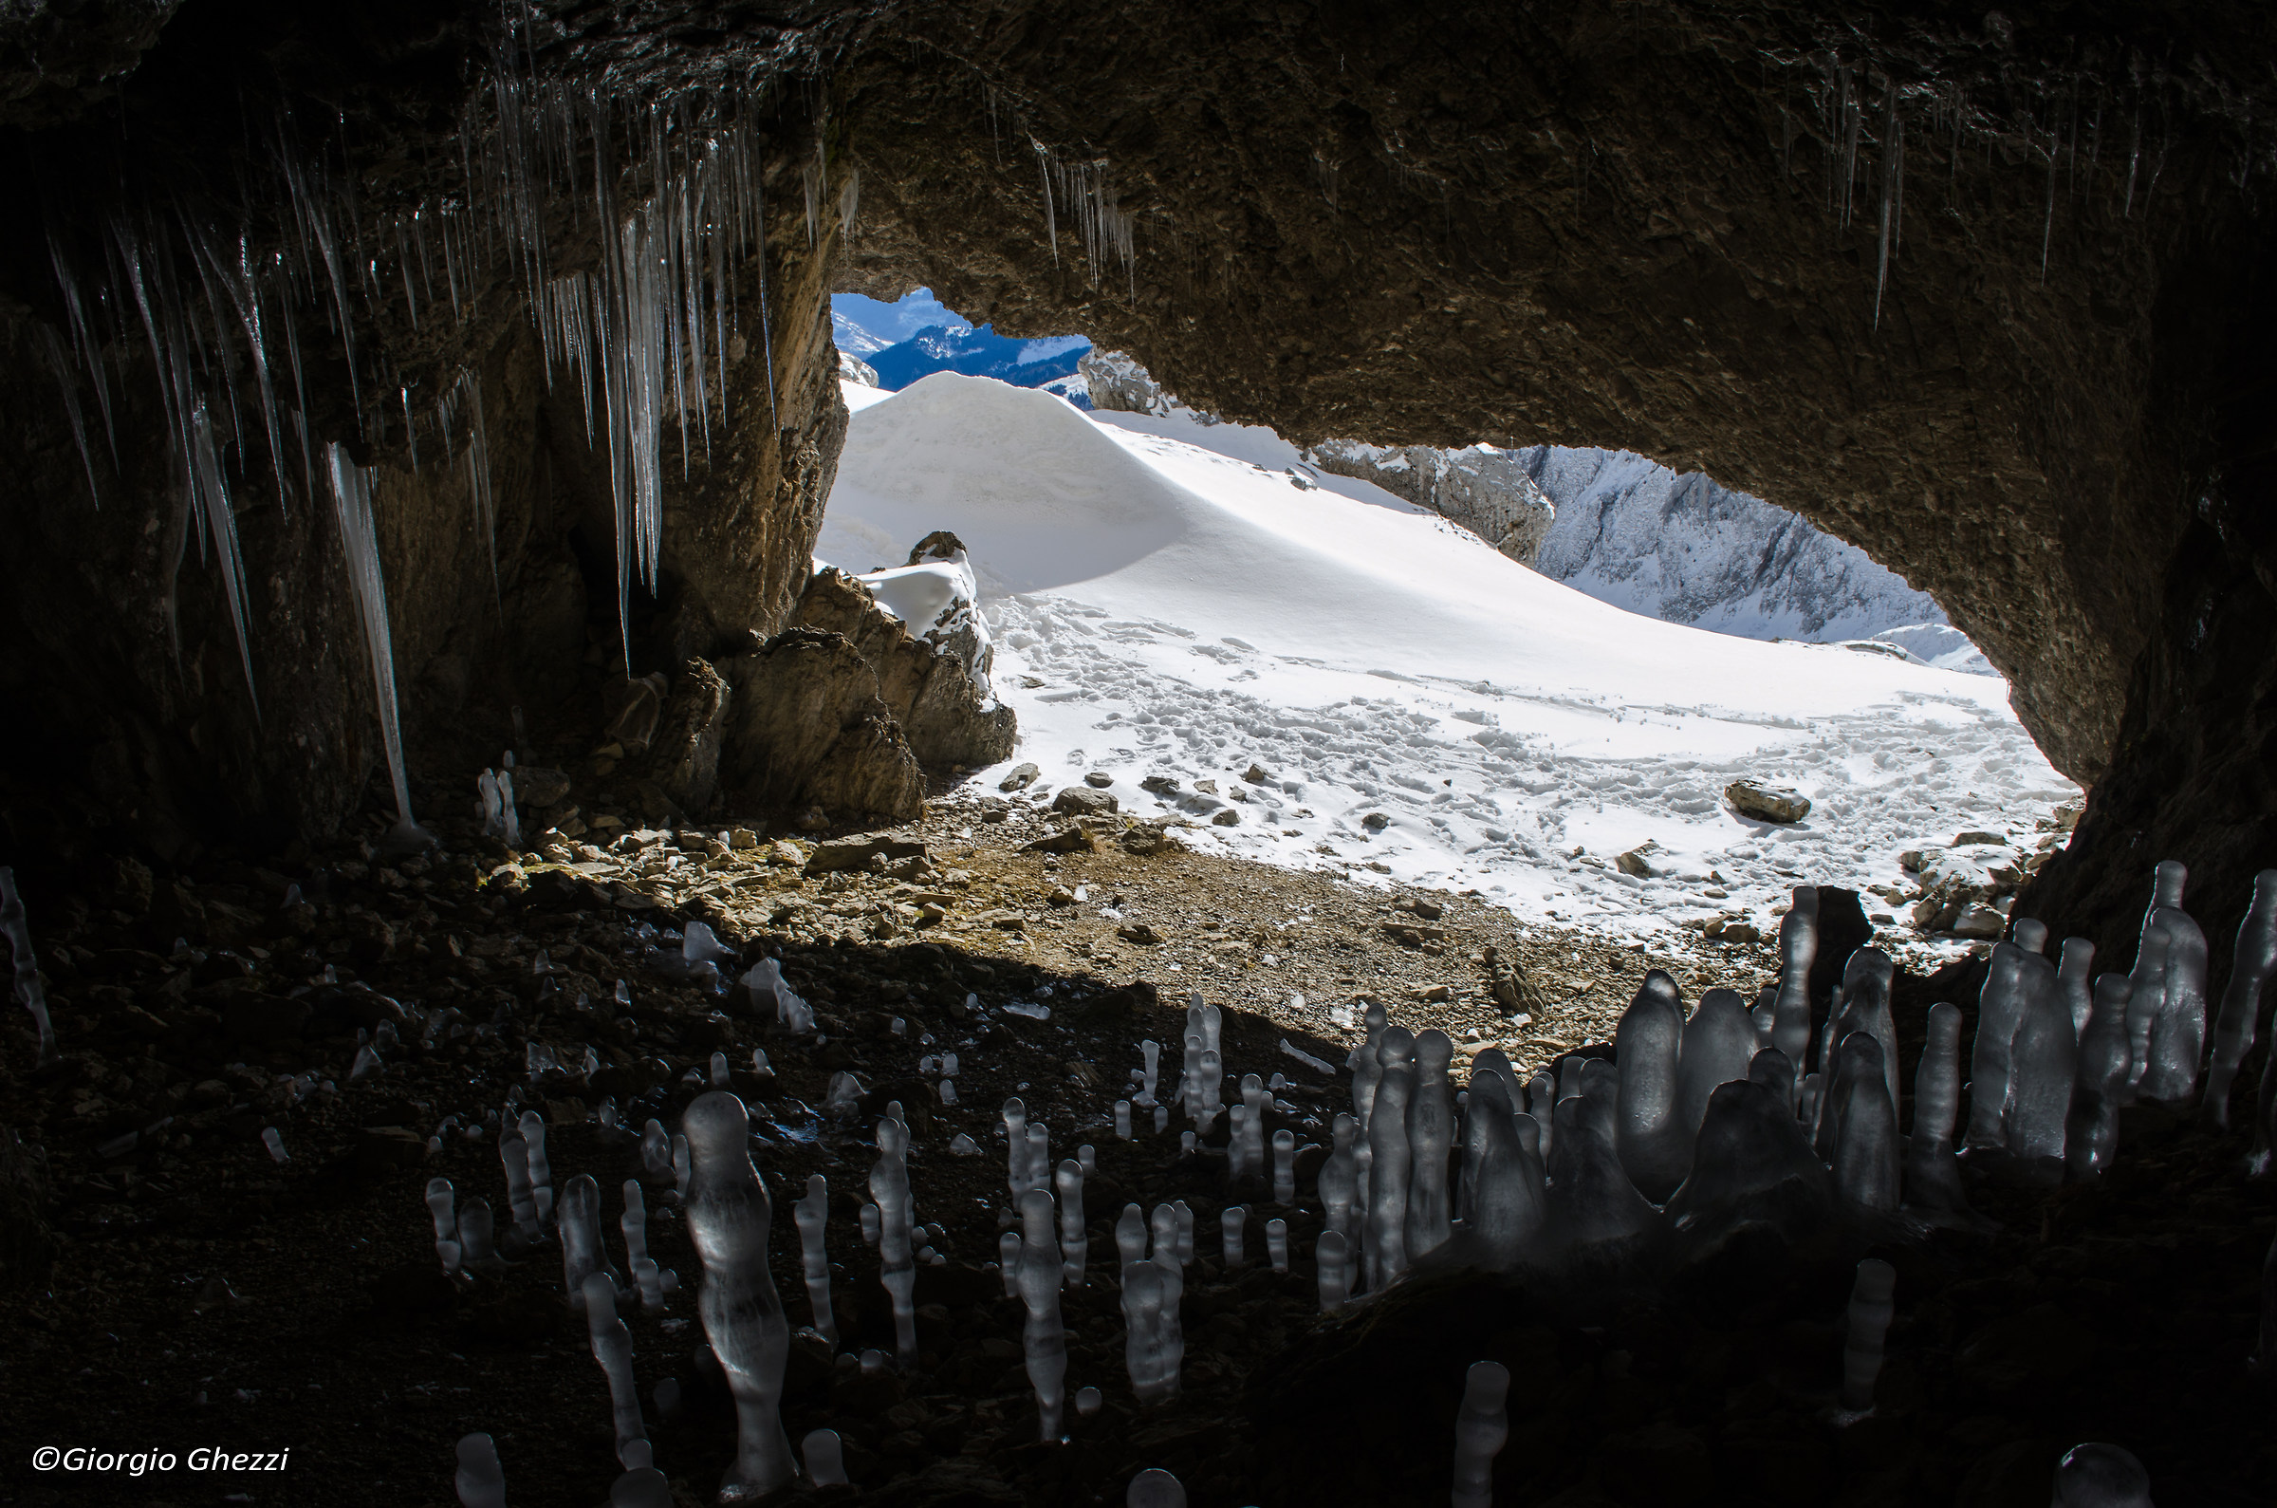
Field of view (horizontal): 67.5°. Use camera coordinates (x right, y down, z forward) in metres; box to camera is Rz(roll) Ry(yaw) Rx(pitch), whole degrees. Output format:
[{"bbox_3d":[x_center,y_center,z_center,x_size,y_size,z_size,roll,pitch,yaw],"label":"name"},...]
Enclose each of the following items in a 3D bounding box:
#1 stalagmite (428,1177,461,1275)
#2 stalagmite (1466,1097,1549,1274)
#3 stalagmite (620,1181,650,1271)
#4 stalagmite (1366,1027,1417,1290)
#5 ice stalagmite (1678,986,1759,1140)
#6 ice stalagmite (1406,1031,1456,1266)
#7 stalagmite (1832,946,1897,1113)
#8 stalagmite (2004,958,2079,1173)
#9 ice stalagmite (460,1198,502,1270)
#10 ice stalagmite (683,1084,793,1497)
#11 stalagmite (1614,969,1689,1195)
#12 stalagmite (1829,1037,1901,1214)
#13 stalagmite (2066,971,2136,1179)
[{"bbox_3d":[-1.413,0.954,3.476,0.058,0.204,0.058,-2,14,0],"label":"stalagmite"},{"bbox_3d":[0.671,0.756,3.112,0.141,0.320,0.141,-2,14,0],"label":"stalagmite"},{"bbox_3d":[-1.036,0.978,3.526,0.050,0.205,0.050,-2,14,0],"label":"stalagmite"},{"bbox_3d":[0.557,0.873,3.698,0.106,0.592,0.099,3,16,9],"label":"stalagmite"},{"bbox_3d":[1.166,0.667,3.452,0.161,0.407,0.161,-2,14,0],"label":"ice stalagmite"},{"bbox_3d":[0.656,0.863,3.778,0.108,0.524,0.104,3,16,10],"label":"ice stalagmite"},{"bbox_3d":[1.432,0.594,3.364,0.128,0.436,0.128,-2,15,0],"label":"stalagmite"},{"bbox_3d":[1.771,0.599,3.350,0.142,0.423,0.142,-2,14,0],"label":"stalagmite"},{"bbox_3d":[-1.523,1.101,3.930,0.091,0.141,0.087,-7,17,-23],"label":"ice stalagmite"},{"bbox_3d":[-0.688,0.909,2.873,0.174,0.708,0.158,-4,17,-15],"label":"ice stalagmite"},{"bbox_3d":[0.989,0.635,3.293,0.128,0.444,0.128,-2,15,0],"label":"stalagmite"},{"bbox_3d":[1.648,0.827,3.847,0.155,0.386,0.138,7,18,24],"label":"stalagmite"},{"bbox_3d":[1.916,0.640,3.395,0.105,0.424,0.105,-2,15,0],"label":"stalagmite"}]

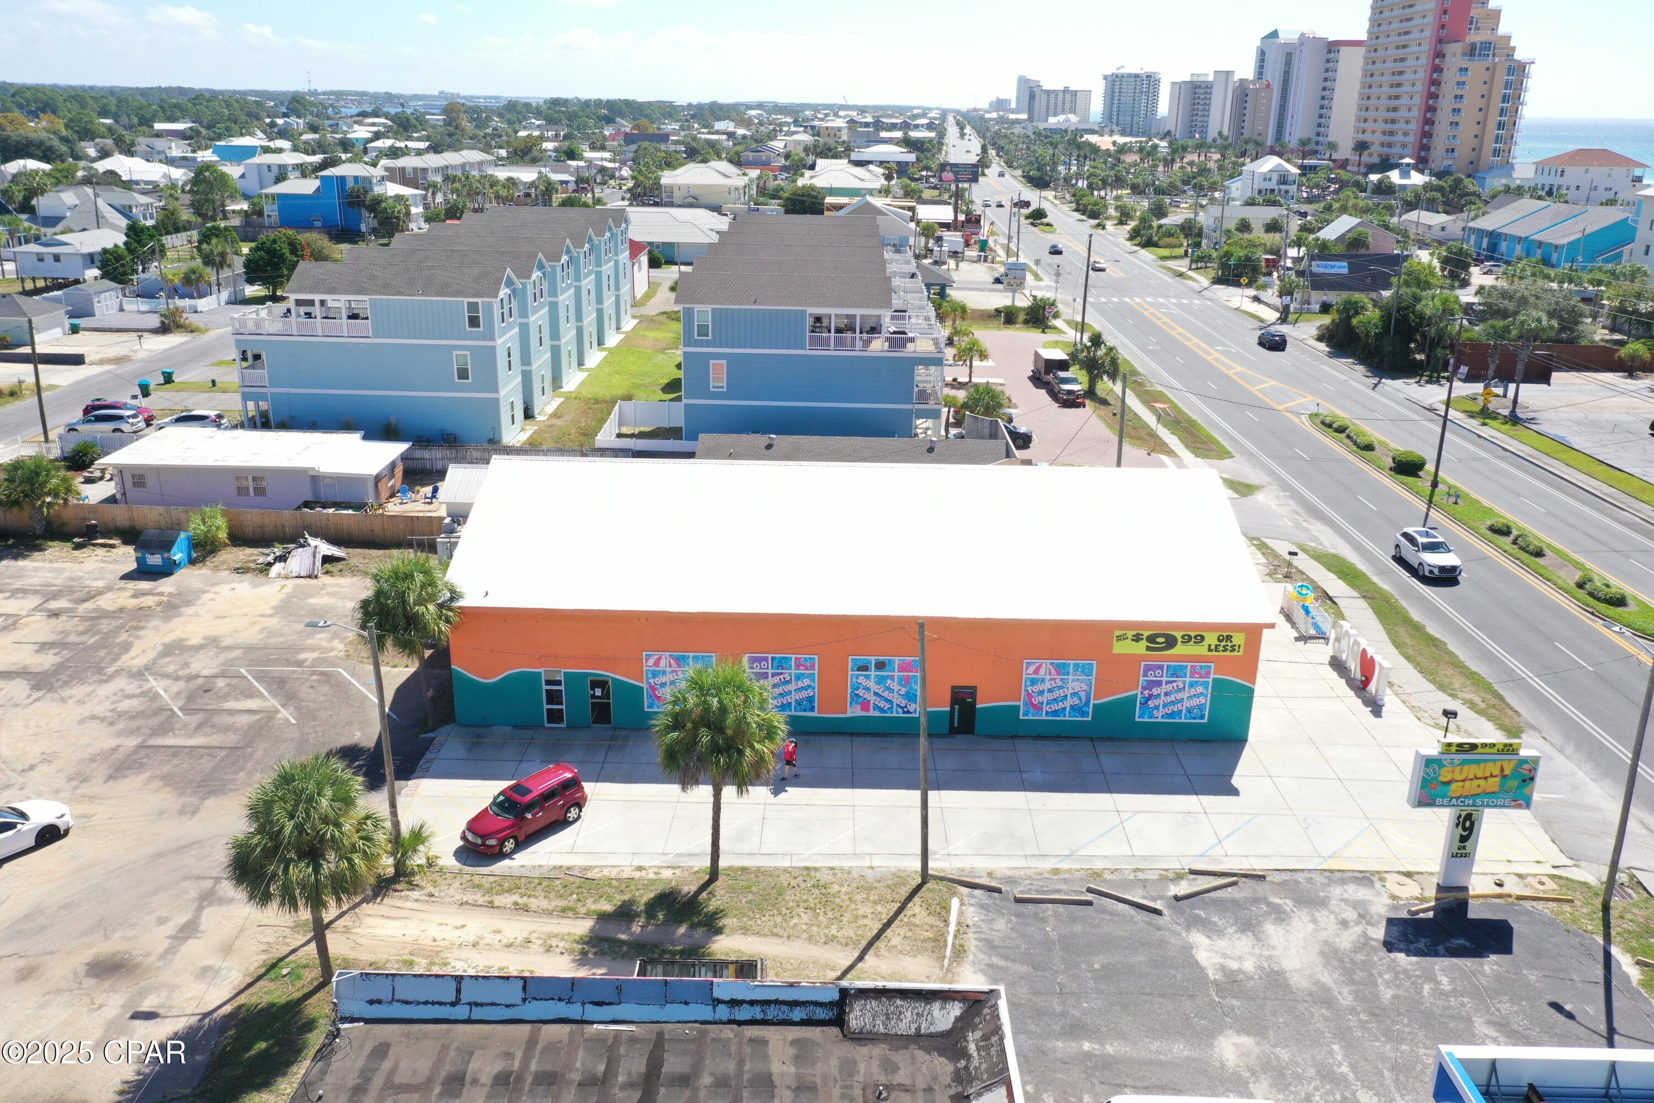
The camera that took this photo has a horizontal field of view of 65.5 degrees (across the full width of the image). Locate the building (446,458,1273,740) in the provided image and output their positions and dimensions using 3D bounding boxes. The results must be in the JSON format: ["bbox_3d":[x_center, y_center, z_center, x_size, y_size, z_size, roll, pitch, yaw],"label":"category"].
[{"bbox_3d":[1.161,0.158,58.950,32.437,8.756,19.204,1,19,0],"label":"building"}]

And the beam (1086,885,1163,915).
[{"bbox_3d":[9.454,11.117,40.894,2.456,0.130,0.140,12,22,28],"label":"beam"}]

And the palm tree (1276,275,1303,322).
[{"bbox_3d":[53.650,-29.487,149.545,2.896,5.095,2.896,1,19,0],"label":"palm tree"}]

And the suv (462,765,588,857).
[{"bbox_3d":[-10.070,8.509,42.751,1.760,1.630,4.475,16,25,38],"label":"suv"}]

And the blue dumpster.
[{"bbox_3d":[-33.981,0.067,65.750,2.050,1.720,1.420,3,19,5],"label":"blue dumpster"}]

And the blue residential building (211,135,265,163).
[{"bbox_3d":[-202.565,-138.304,443.757,15.920,8.955,12.935,1,19,0],"label":"blue residential building"}]

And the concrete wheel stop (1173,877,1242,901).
[{"bbox_3d":[12.299,10.932,41.589,2.493,0.130,0.150,-7,21,-23],"label":"concrete wheel stop"}]

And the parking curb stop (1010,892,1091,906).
[{"bbox_3d":[6.964,10.707,39.454,2.396,0.155,0.175,1,19,2],"label":"parking curb stop"}]

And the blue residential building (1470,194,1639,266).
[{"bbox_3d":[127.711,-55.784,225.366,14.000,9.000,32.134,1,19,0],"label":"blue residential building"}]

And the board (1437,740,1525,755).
[{"bbox_3d":[19.872,5.952,39.130,2.420,0.400,0.200,1,19,-1],"label":"board"}]

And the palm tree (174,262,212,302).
[{"bbox_3d":[-71.330,-30.057,145.823,3.224,4.841,3.224,1,19,0],"label":"palm tree"}]

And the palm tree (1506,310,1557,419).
[{"bbox_3d":[57.830,-15.452,106.766,4.179,8.557,4.179,1,19,0],"label":"palm tree"}]

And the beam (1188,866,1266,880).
[{"bbox_3d":[13.215,10.654,42.435,2.443,0.130,0.140,3,19,6],"label":"beam"}]

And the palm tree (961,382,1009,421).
[{"bbox_3d":[12.515,-11.835,101.733,3.550,3.300,3.550,1,19,0],"label":"palm tree"}]

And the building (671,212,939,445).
[{"bbox_3d":[-0.830,-23.113,120.513,19.154,11.990,59.998,1,19,0],"label":"building"}]

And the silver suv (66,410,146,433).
[{"bbox_3d":[-51.120,-9.017,90.995,5.000,1.760,1.950,1,19,1],"label":"silver suv"}]

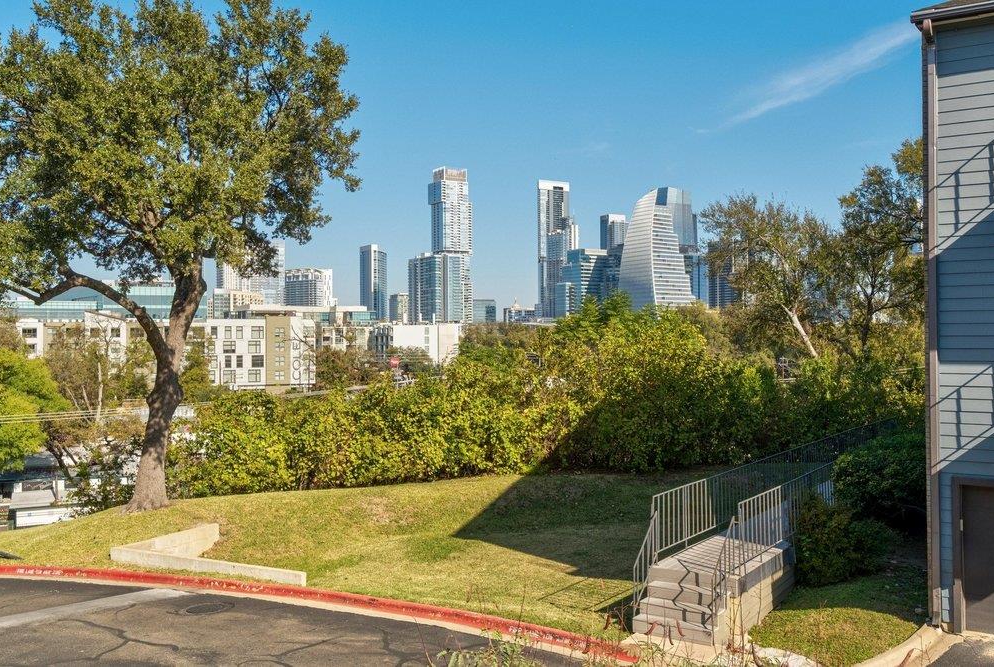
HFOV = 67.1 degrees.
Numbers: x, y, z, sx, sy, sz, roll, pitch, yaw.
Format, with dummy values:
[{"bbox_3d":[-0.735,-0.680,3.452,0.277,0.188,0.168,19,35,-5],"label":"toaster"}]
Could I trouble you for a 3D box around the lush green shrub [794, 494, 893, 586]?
[{"bbox_3d":[5.950,3.420,12.900,1.700,1.350,1.550,0,0,24],"label":"lush green shrub"}]

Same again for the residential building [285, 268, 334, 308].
[{"bbox_3d":[-236.000,-33.000,940.000,48.000,97.000,40.000,-1,0,36],"label":"residential building"}]

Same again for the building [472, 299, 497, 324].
[{"bbox_3d":[-18.000,-20.000,1060.000,33.000,54.000,29.000,0,0,-30],"label":"building"}]

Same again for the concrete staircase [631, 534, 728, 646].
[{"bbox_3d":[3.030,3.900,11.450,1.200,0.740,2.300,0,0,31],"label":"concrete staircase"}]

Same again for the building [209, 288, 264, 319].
[{"bbox_3d":[-228.000,-14.000,660.000,45.000,49.000,30.000,0,0,-30],"label":"building"}]

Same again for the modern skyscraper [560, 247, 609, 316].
[{"bbox_3d":[109.000,-46.000,932.000,42.000,117.000,44.000,0,0,-30],"label":"modern skyscraper"}]

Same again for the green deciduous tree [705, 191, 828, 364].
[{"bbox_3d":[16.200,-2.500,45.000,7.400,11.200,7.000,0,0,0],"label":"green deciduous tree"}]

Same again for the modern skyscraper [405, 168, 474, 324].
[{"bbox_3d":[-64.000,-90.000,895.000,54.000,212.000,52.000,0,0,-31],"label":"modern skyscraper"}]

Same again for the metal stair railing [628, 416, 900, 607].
[{"bbox_3d":[7.100,3.150,15.700,1.350,1.700,14.600,-1,0,41],"label":"metal stair railing"}]

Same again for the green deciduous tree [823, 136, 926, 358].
[{"bbox_3d":[15.300,-1.400,30.000,5.200,11.600,5.200,0,0,24],"label":"green deciduous tree"}]

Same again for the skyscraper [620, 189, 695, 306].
[{"bbox_3d":[188.000,-76.000,873.000,60.000,178.000,60.000,0,0,-30],"label":"skyscraper"}]

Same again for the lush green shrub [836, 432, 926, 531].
[{"bbox_3d":[7.650,2.850,14.800,2.000,1.950,1.900,0,0,24],"label":"lush green shrub"}]

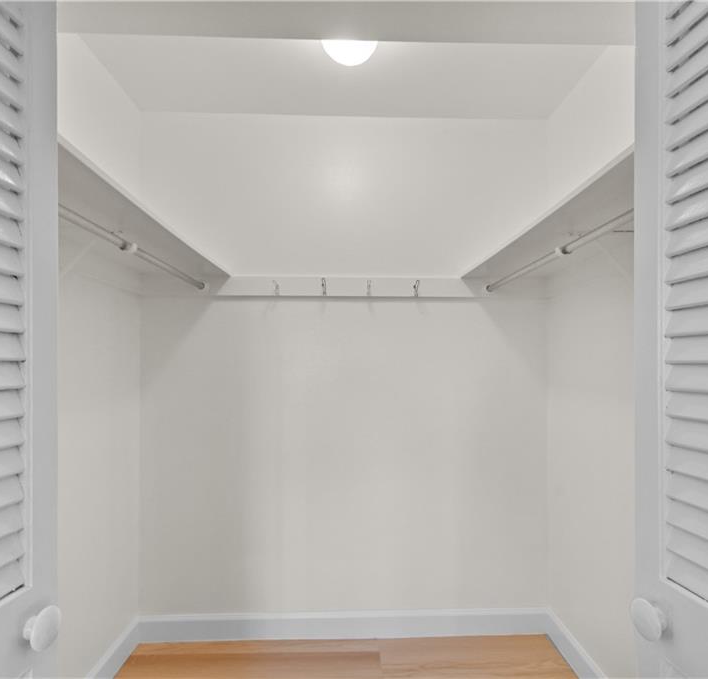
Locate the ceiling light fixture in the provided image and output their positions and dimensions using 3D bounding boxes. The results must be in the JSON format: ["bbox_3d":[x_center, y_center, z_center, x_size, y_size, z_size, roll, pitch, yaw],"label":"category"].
[{"bbox_3d":[-0.014,-1.010,1.480,0.205,0.122,0.205,0,-1,-2],"label":"ceiling light fixture"}]

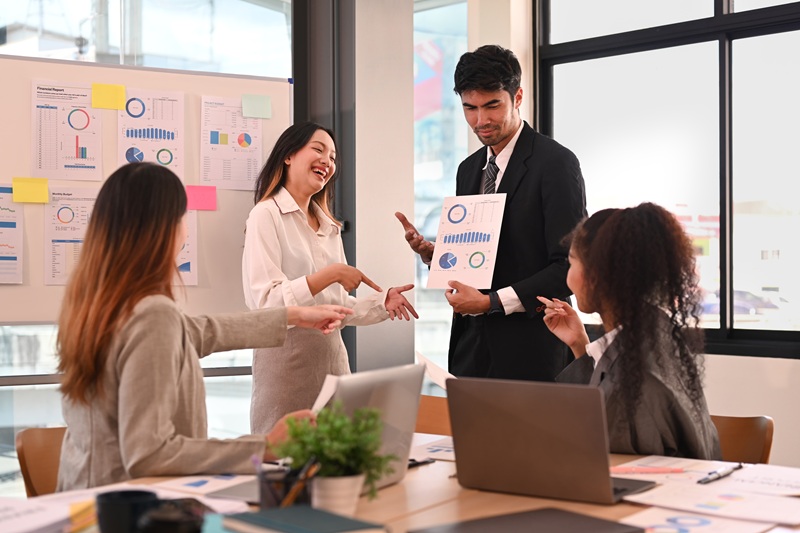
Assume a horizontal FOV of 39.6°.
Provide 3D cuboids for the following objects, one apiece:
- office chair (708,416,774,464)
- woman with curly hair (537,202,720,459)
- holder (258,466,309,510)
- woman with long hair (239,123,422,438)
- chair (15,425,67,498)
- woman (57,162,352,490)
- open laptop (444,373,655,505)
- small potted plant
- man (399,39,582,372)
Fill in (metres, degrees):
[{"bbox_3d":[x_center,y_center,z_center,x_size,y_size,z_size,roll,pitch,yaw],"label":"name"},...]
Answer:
[{"bbox_3d":[0.600,0.759,2.607,0.460,0.810,0.500,-1,-1,30],"label":"office chair"},{"bbox_3d":[0.530,0.503,2.542,0.560,1.320,0.540,0,-1,-3],"label":"woman with curly hair"},{"bbox_3d":[-0.190,0.372,1.814,0.087,0.088,0.087,1,-1,-35],"label":"holder"},{"bbox_3d":[-0.200,0.378,3.114,0.490,1.590,0.480,1,-1,-45],"label":"woman with long hair"},{"bbox_3d":[-0.520,0.756,2.417,0.500,0.810,0.460,-1,-1,38],"label":"chair"},{"bbox_3d":[-0.430,0.481,2.412,0.700,1.360,0.550,0,-1,-12],"label":"woman"},{"bbox_3d":[0.283,0.313,2.103,0.306,0.215,0.275,-1,-1,29],"label":"open laptop"},{"bbox_3d":[-0.108,0.316,1.805,0.190,0.200,0.190,0,-1,0],"label":"small potted plant"},{"bbox_3d":[0.262,0.278,3.106,0.560,1.790,0.500,-1,-1,43],"label":"man"}]

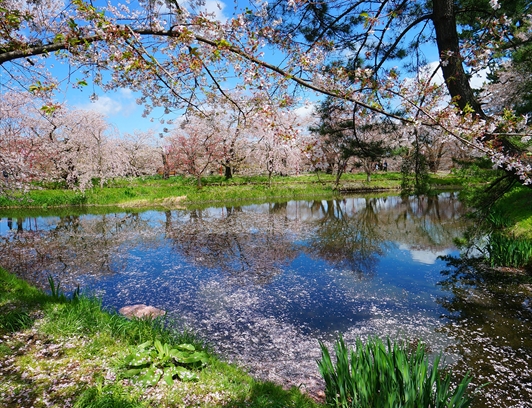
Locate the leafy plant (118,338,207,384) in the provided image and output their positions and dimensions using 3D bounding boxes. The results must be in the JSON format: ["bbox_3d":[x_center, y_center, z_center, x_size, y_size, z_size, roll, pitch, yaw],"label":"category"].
[{"bbox_3d":[-0.760,1.125,2.434,0.600,0.180,0.500,0,7,0],"label":"leafy plant"}]

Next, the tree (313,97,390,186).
[{"bbox_3d":[5.400,-3.893,22.495,5.200,5.900,4.800,0,7,0],"label":"tree"}]

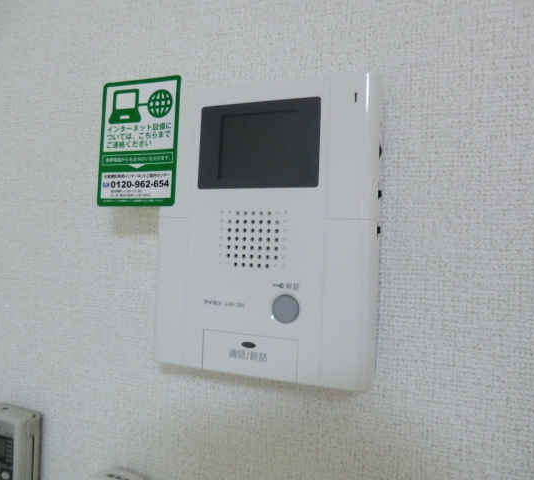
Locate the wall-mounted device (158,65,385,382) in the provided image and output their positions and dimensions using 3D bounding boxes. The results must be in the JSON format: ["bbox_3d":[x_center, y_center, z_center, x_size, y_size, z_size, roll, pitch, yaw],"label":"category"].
[{"bbox_3d":[-0.005,-0.008,0.337,0.174,0.213,0.033,2,0,20],"label":"wall-mounted device"}]

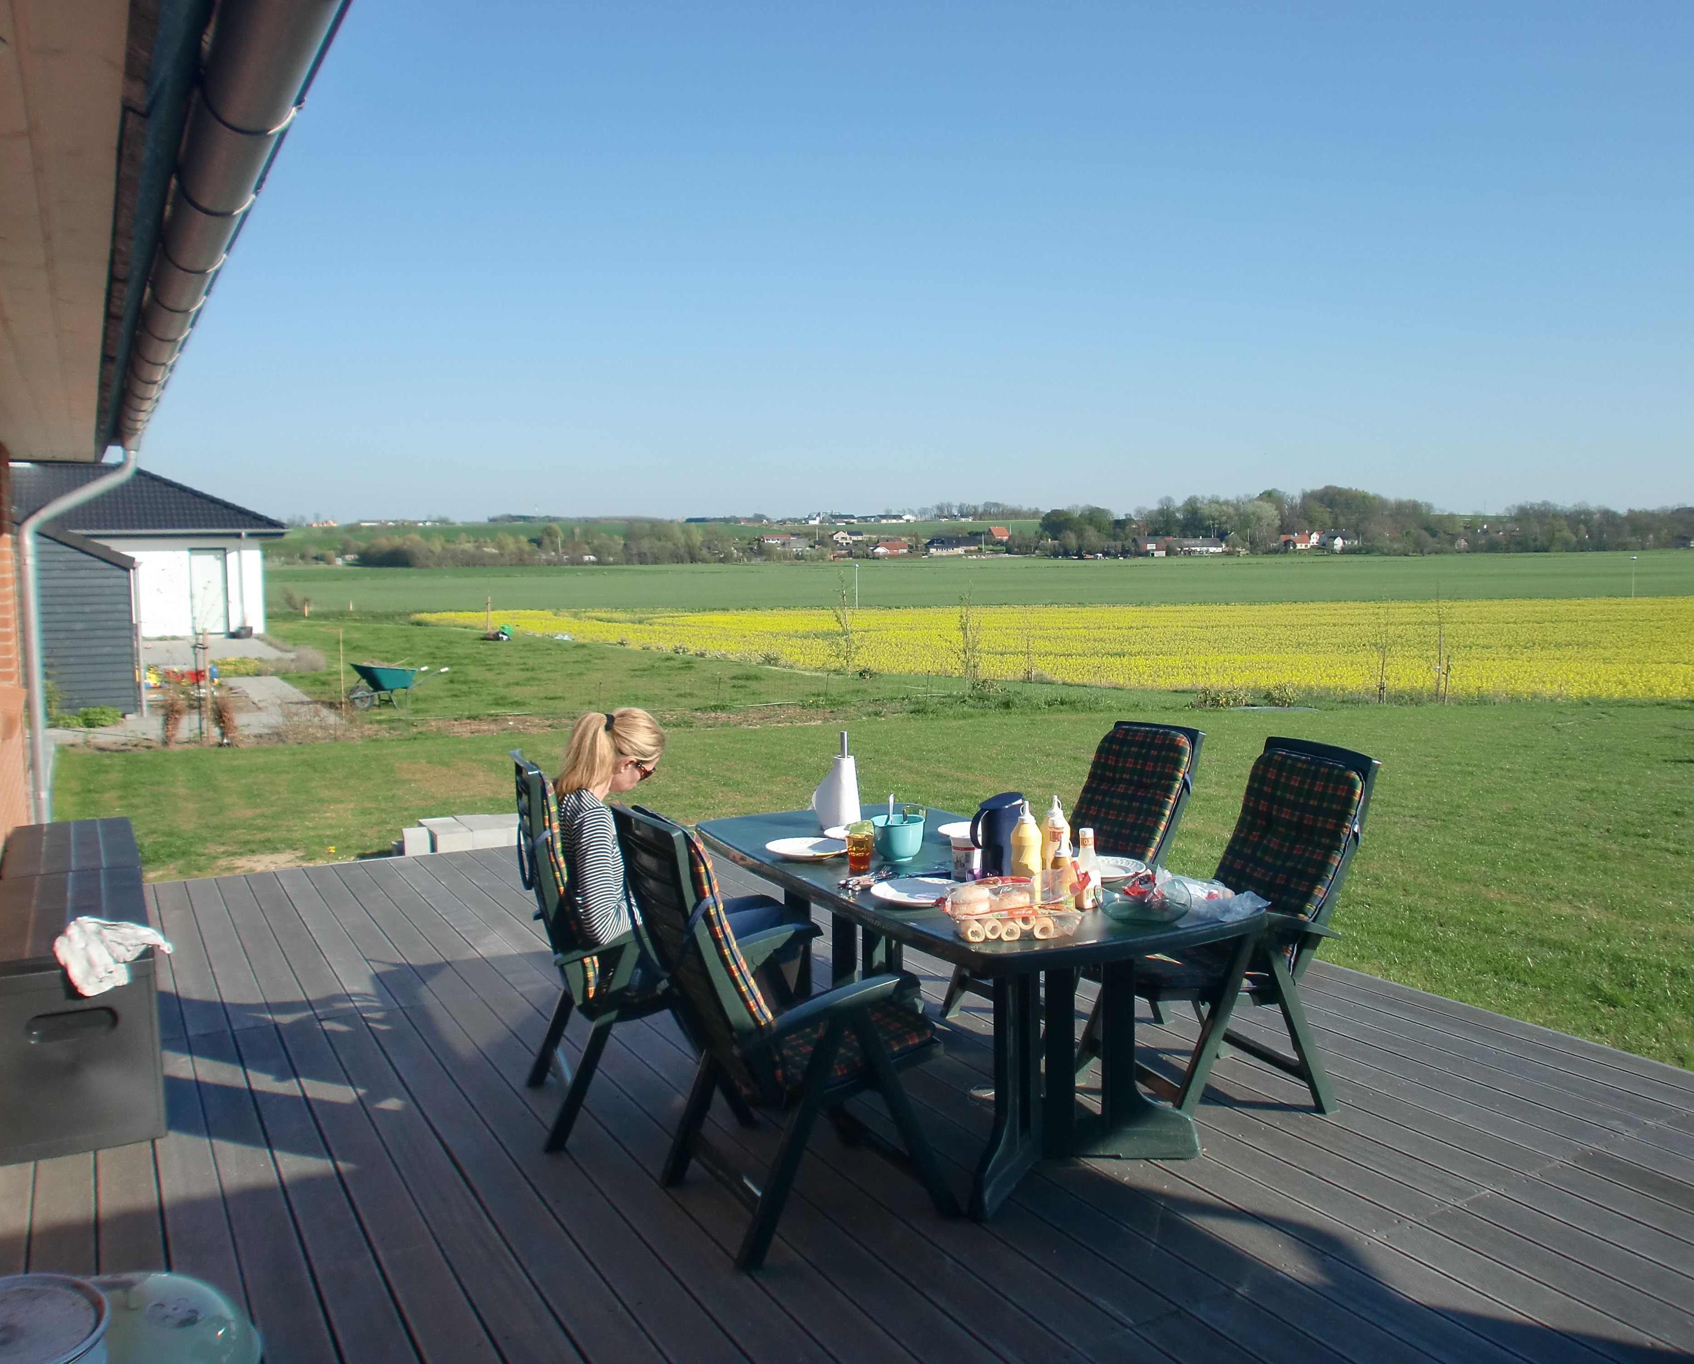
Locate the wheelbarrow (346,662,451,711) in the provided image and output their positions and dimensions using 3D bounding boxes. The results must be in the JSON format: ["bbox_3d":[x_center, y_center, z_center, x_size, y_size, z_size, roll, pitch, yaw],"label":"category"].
[{"bbox_3d":[-6.641,0.063,20.300,1.420,0.680,0.640,-5,7,-40],"label":"wheelbarrow"}]

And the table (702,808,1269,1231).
[{"bbox_3d":[0.311,0.903,4.186,1.012,0.730,1.939,-4,6,-29],"label":"table"}]

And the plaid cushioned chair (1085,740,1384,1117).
[{"bbox_3d":[1.145,0.740,4.116,0.753,1.047,0.580,-3,6,-22],"label":"plaid cushioned chair"}]

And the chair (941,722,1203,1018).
[{"bbox_3d":[0.806,0.691,4.846,0.763,1.022,0.580,-4,6,-31],"label":"chair"}]

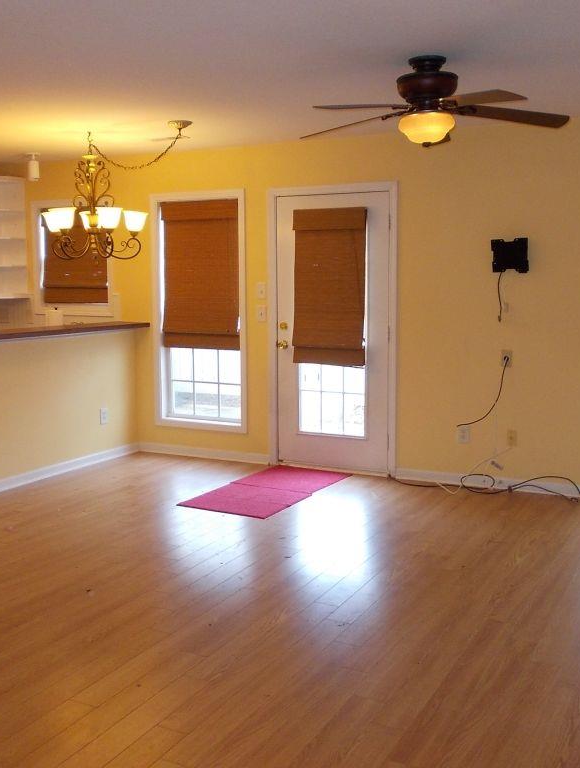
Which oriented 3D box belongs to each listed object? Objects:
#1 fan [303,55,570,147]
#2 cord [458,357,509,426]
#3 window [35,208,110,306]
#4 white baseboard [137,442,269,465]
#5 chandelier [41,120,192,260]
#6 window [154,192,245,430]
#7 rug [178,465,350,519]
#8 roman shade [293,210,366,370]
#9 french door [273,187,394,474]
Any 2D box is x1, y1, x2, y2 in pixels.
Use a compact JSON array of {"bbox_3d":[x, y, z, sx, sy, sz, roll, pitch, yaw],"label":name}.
[{"bbox_3d":[0.643,-1.323,3.888,1.270,0.385,1.270,3,8,28],"label":"fan"},{"bbox_3d":[1.299,0.062,5.605,0.340,0.495,0.045,3,8,28],"label":"cord"},{"bbox_3d":[-1.899,-1.092,7.290,0.860,0.920,0.100,3,8,28],"label":"window"},{"bbox_3d":[-0.727,0.571,6.757,1.270,0.085,0.015,3,8,28],"label":"white baseboard"},{"bbox_3d":[-1.161,-1.279,5.555,1.140,0.830,0.710,3,8,28],"label":"chandelier"},{"bbox_3d":[-0.727,-0.577,6.724,0.880,1.870,0.100,3,8,28],"label":"window"},{"bbox_3d":[-0.142,0.725,5.750,0.660,0.012,1.280,3,8,28],"label":"rug"},{"bbox_3d":[0.276,-0.701,6.035,0.595,1.140,0.060,3,8,28],"label":"roman shade"},{"bbox_3d":[0.315,-0.388,6.176,0.980,2.070,0.100,3,8,28],"label":"french door"}]

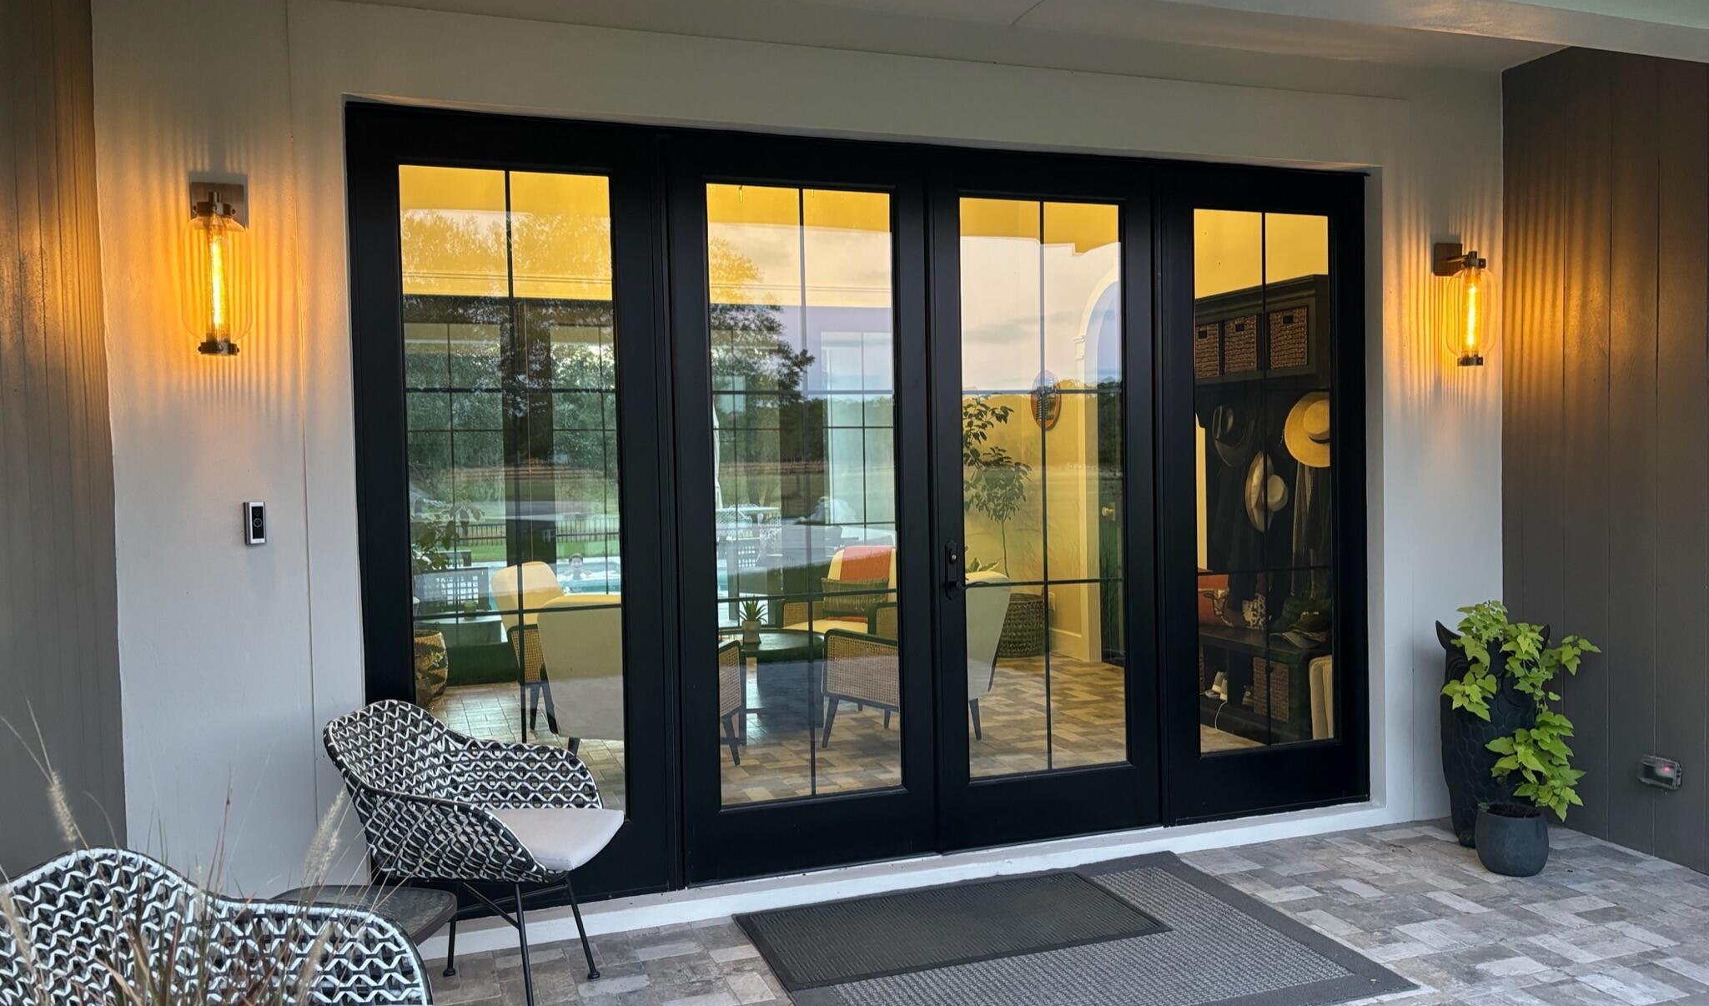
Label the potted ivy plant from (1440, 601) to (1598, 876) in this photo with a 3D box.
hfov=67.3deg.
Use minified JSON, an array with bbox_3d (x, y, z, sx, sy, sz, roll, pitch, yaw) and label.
[{"bbox_3d":[2.330,0.792,4.498,0.490,0.910,0.450,0,2,27],"label":"potted ivy plant"}]

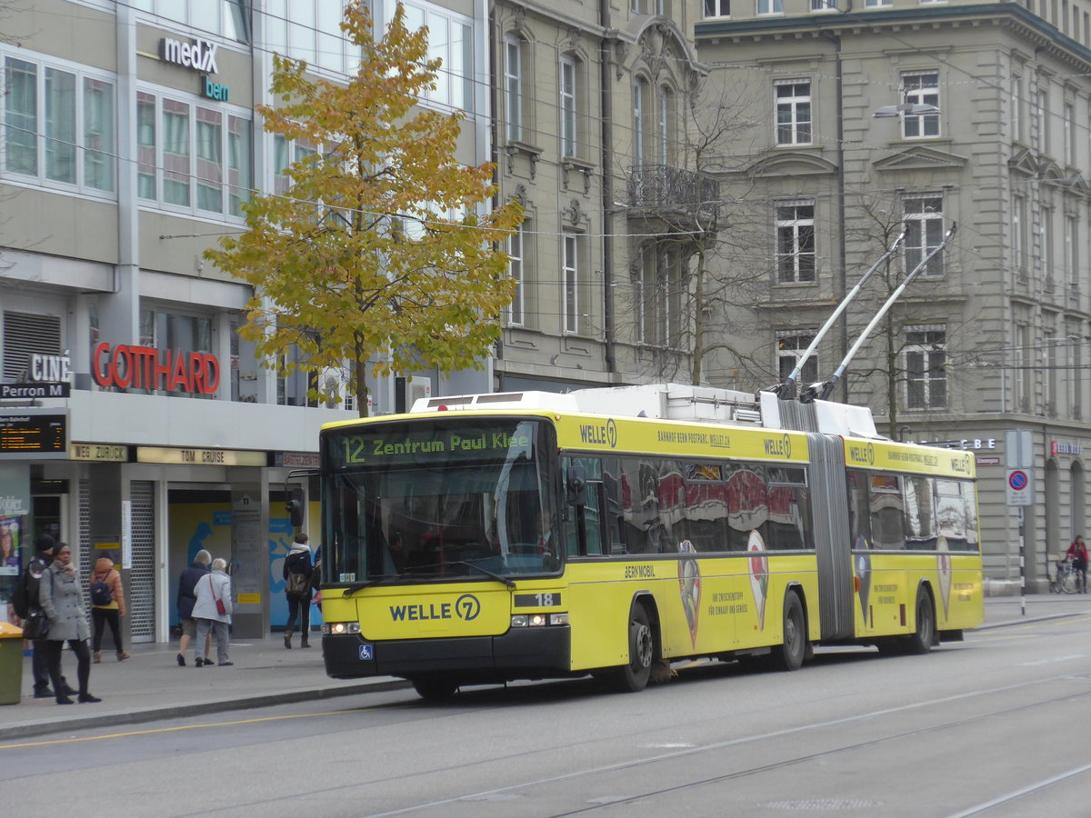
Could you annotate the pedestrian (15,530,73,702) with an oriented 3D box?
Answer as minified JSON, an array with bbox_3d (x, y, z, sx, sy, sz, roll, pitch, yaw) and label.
[{"bbox_3d":[-5.289,2.189,38.900,0.600,1.731,0.520,-1,-2,-6],"label":"pedestrian"}]

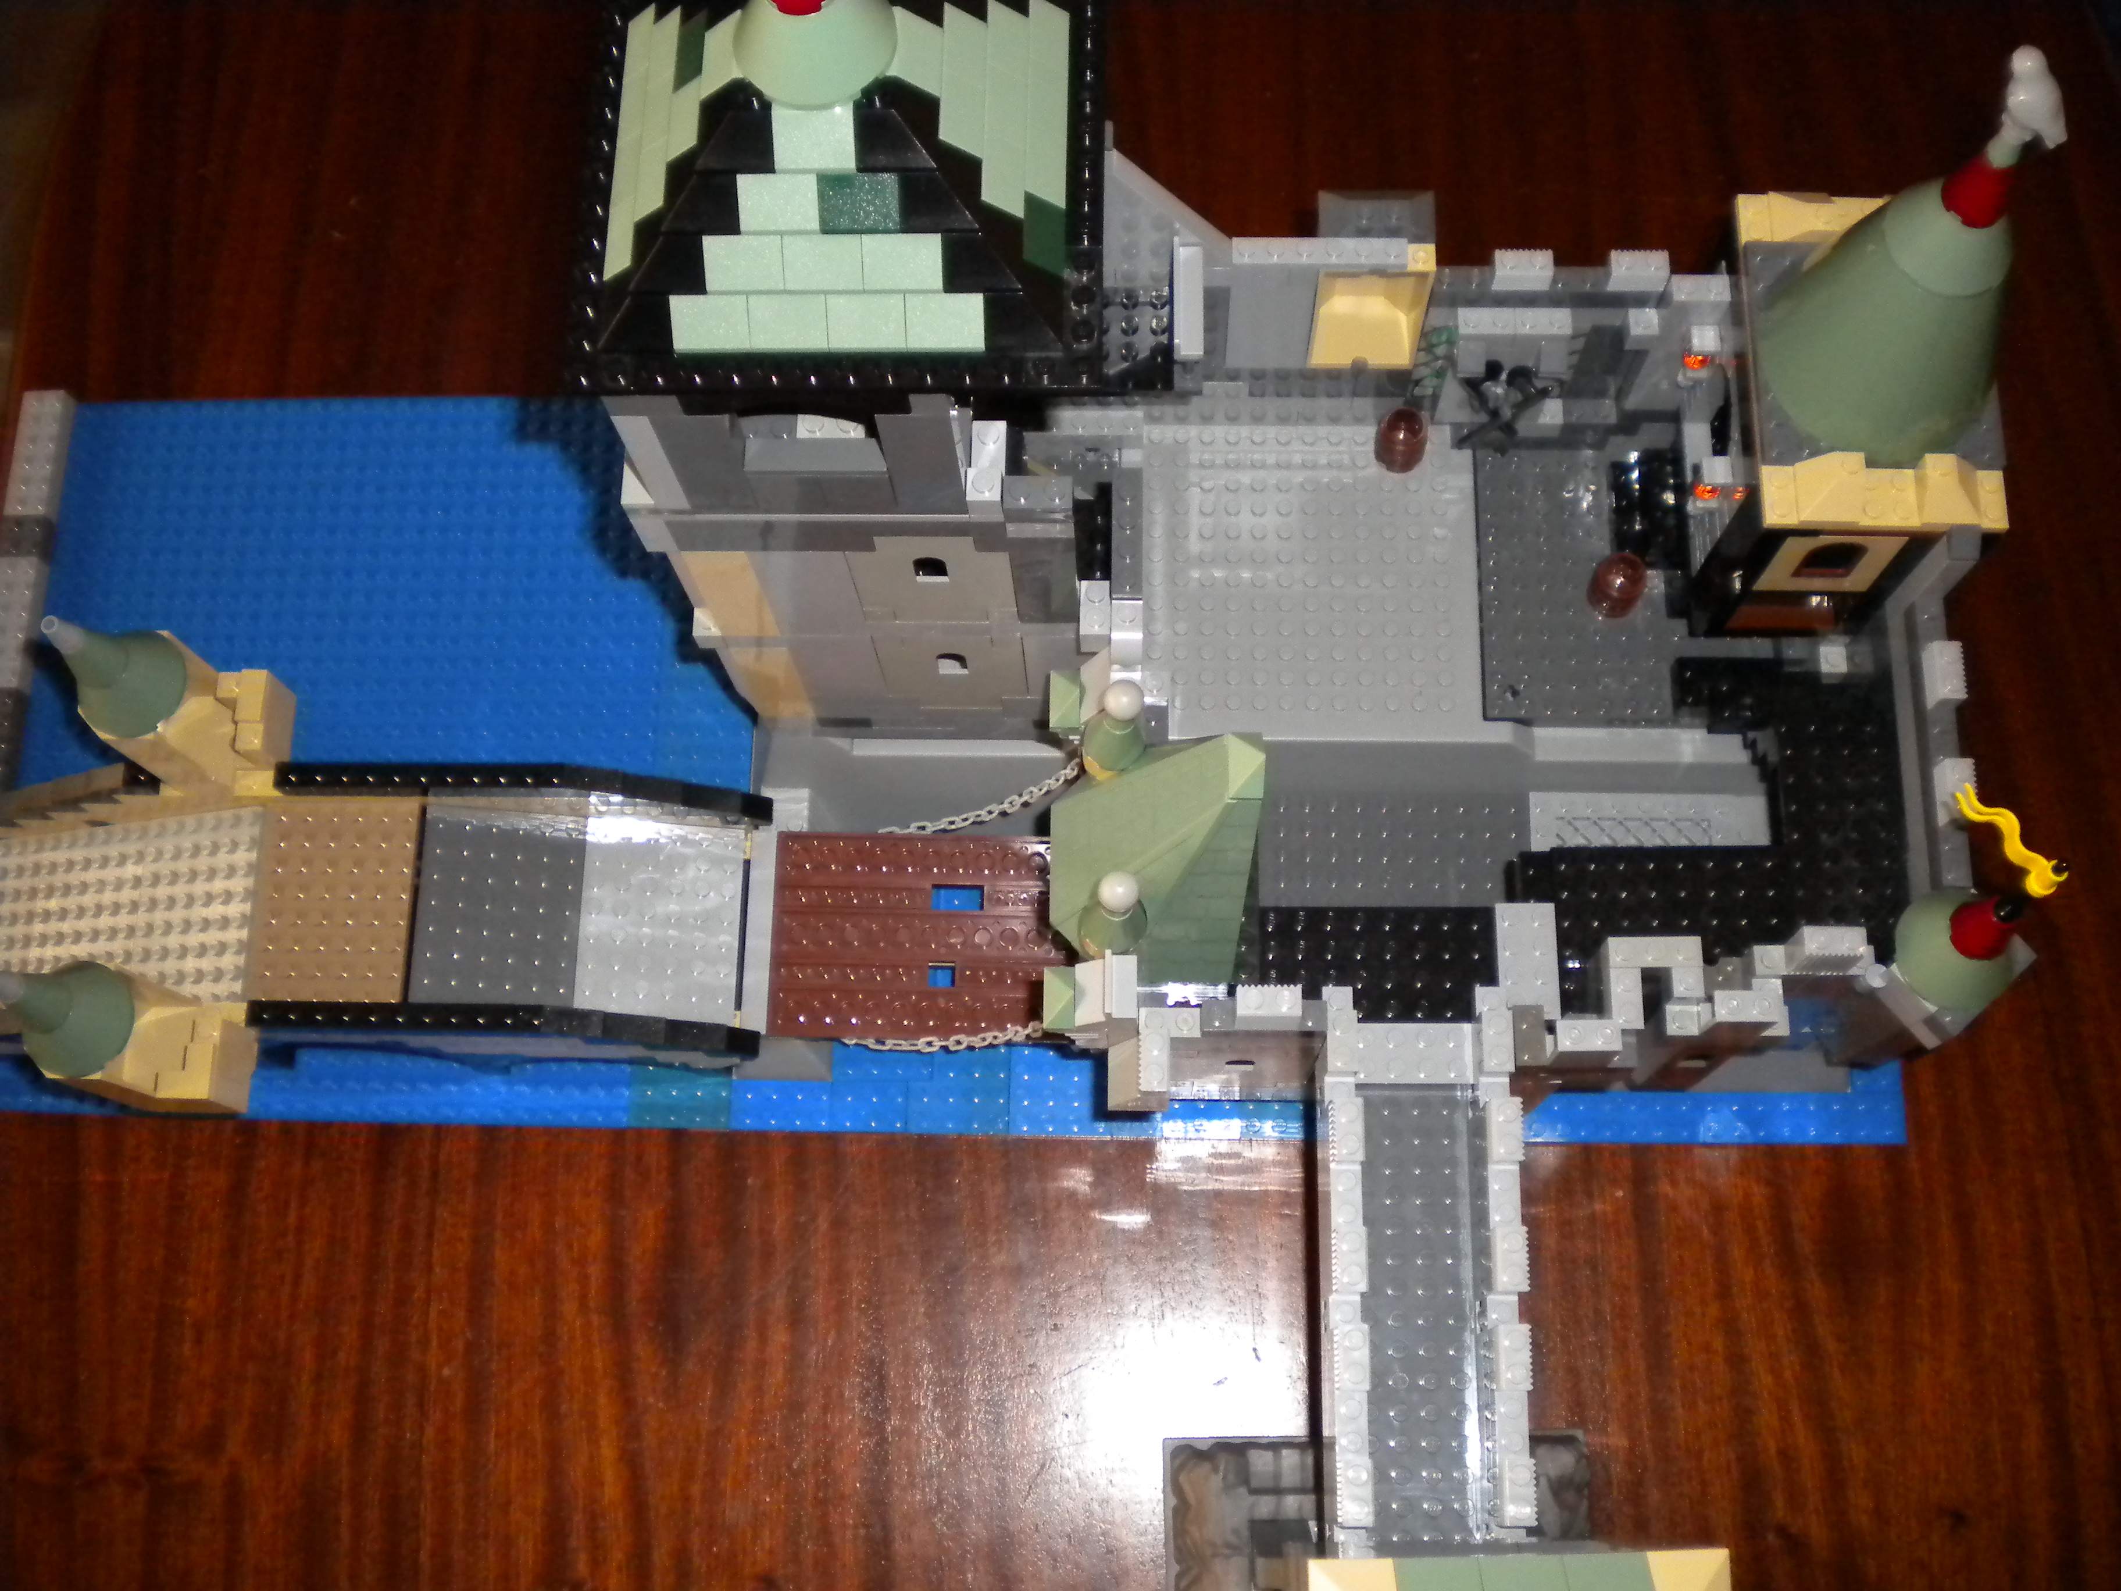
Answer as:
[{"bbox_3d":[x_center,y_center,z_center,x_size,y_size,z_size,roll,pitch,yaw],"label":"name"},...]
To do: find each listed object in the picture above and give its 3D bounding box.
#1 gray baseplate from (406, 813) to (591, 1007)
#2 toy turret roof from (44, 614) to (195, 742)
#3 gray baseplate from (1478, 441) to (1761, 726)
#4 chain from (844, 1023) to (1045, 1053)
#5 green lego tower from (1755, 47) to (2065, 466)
[{"bbox_3d":[-0.171,0.038,0.654,0.048,0.005,0.063,5,75,-14],"label":"gray baseplate"},{"bbox_3d":[-0.272,-0.039,0.604,0.032,0.050,0.032,0,75,3],"label":"toy turret roof"},{"bbox_3d":[0.175,-0.065,0.667,0.090,0.005,0.094,0,75,3],"label":"gray baseplate"},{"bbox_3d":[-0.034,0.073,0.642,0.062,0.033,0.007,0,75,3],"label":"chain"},{"bbox_3d":[0.217,-0.135,0.519,0.064,0.120,0.064,0,75,3],"label":"green lego tower"}]

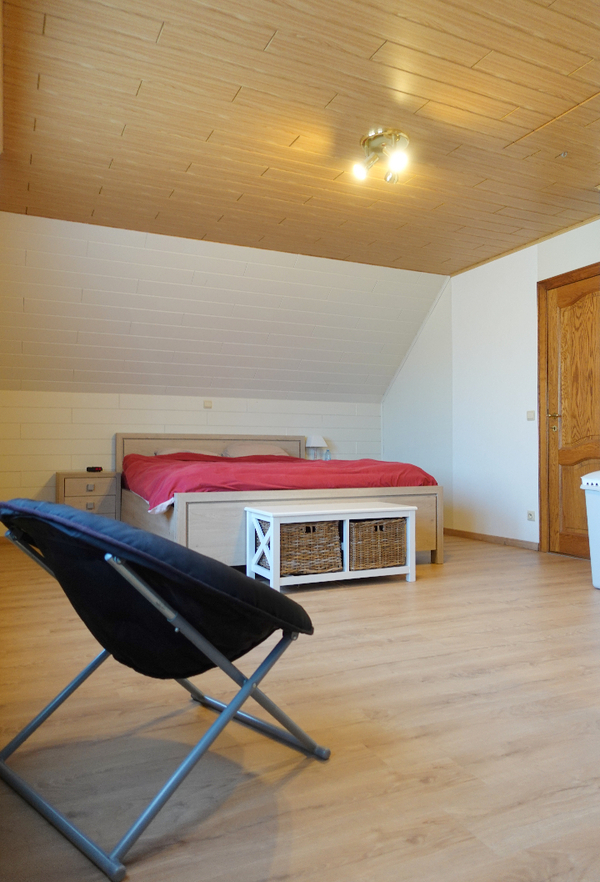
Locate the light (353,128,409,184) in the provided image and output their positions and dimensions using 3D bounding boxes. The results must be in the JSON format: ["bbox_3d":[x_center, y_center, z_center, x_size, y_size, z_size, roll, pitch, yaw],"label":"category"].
[{"bbox_3d":[0.435,-1.508,3.220,0.275,0.170,0.275,1,-1,-24],"label":"light"}]

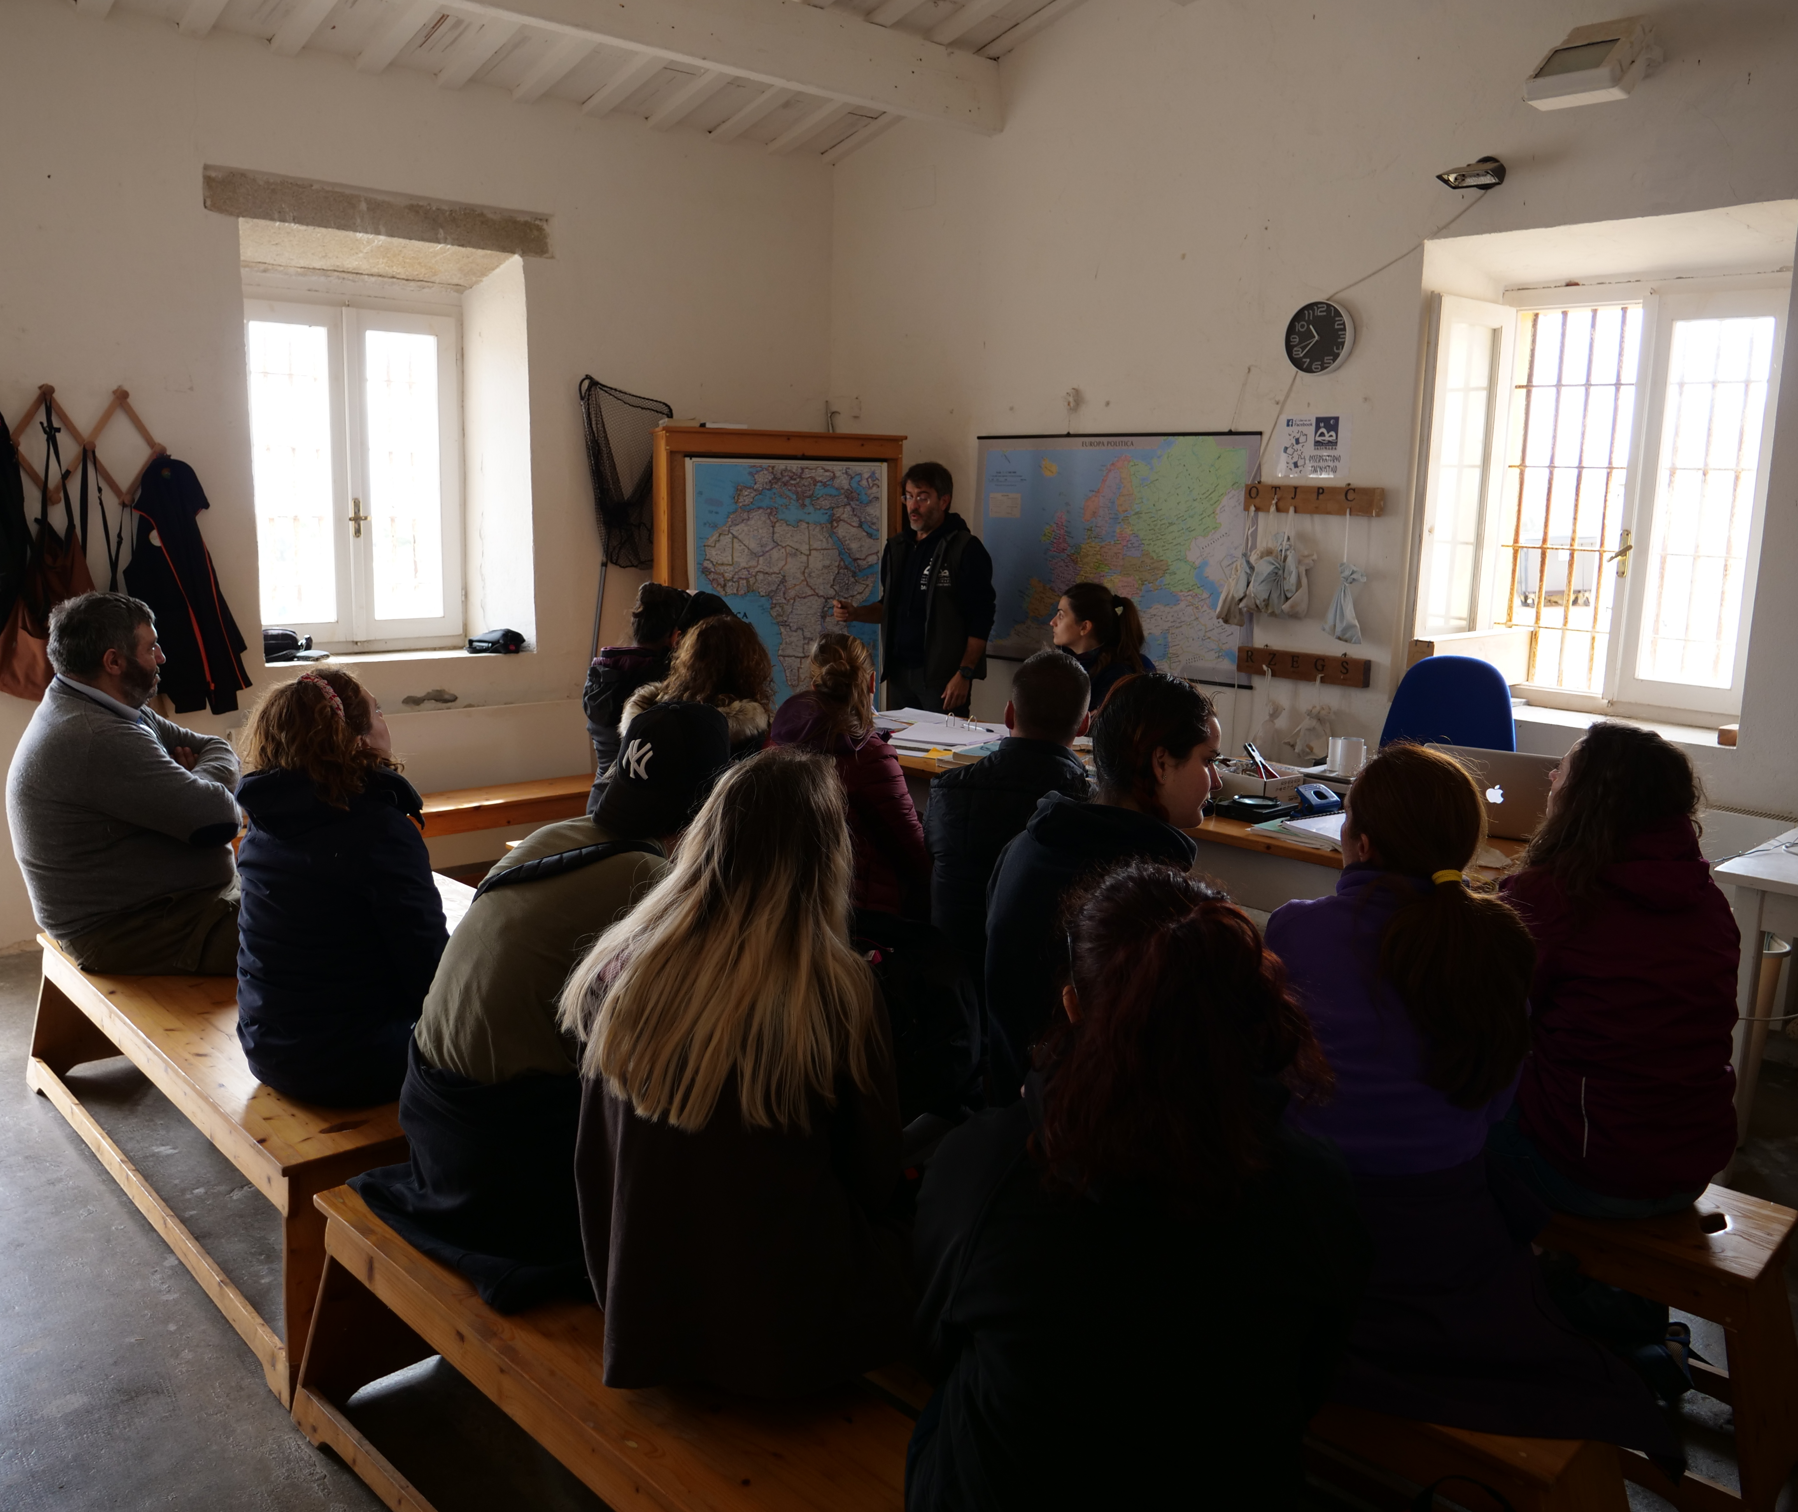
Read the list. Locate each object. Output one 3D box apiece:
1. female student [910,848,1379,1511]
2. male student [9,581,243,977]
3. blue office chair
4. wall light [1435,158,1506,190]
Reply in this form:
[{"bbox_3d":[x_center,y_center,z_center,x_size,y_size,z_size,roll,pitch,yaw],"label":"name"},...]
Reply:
[{"bbox_3d":[0.257,0.715,1.628,0.530,1.311,0.805,4,11,12],"label":"female student"},{"bbox_3d":[-1.886,0.272,3.677,0.750,1.380,0.560,-5,12,-31],"label":"male student"},{"bbox_3d":[1.574,0.300,4.441,0.589,1.169,0.589,11,14,43],"label":"blue office chair"},{"bbox_3d":[1.869,-1.892,4.548,0.170,0.100,0.190,11,14,42],"label":"wall light"}]

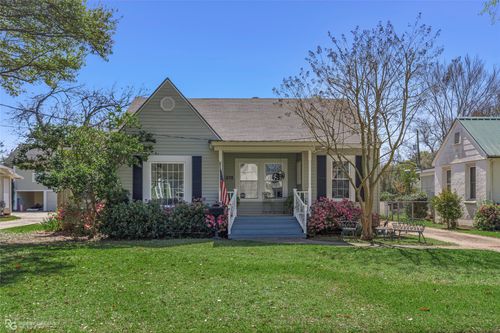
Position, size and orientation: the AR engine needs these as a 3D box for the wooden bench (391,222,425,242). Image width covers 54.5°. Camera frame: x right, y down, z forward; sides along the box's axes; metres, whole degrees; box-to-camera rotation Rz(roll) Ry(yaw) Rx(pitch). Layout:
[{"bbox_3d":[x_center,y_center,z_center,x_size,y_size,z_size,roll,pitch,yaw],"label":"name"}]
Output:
[{"bbox_3d":[5.367,2.228,16.400,0.550,0.700,1.300,2,-3,-44],"label":"wooden bench"}]

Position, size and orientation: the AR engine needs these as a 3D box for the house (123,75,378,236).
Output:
[{"bbox_3d":[-0.100,-0.200,21.800,10.000,6.050,9.200,0,-2,-2],"label":"house"}]

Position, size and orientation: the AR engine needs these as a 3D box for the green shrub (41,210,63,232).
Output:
[{"bbox_3d":[-8.579,2.377,21.000,0.950,0.950,0.900,0,-2,0],"label":"green shrub"}]

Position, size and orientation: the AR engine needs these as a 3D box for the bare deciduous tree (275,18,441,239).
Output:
[{"bbox_3d":[3.783,-1.337,17.100,5.800,7.700,5.500,0,-2,0],"label":"bare deciduous tree"}]

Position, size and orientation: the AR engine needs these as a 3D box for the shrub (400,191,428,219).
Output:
[{"bbox_3d":[11.172,2.683,33.000,1.900,1.800,1.800,0,-2,0],"label":"shrub"}]

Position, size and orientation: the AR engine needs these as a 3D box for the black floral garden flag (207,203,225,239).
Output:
[{"bbox_3d":[-1.186,1.856,16.700,0.570,1.200,0.150,0,-2,0],"label":"black floral garden flag"}]

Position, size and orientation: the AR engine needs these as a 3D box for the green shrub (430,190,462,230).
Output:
[{"bbox_3d":[9.301,2.035,23.000,1.500,1.800,1.450,0,-2,0],"label":"green shrub"}]

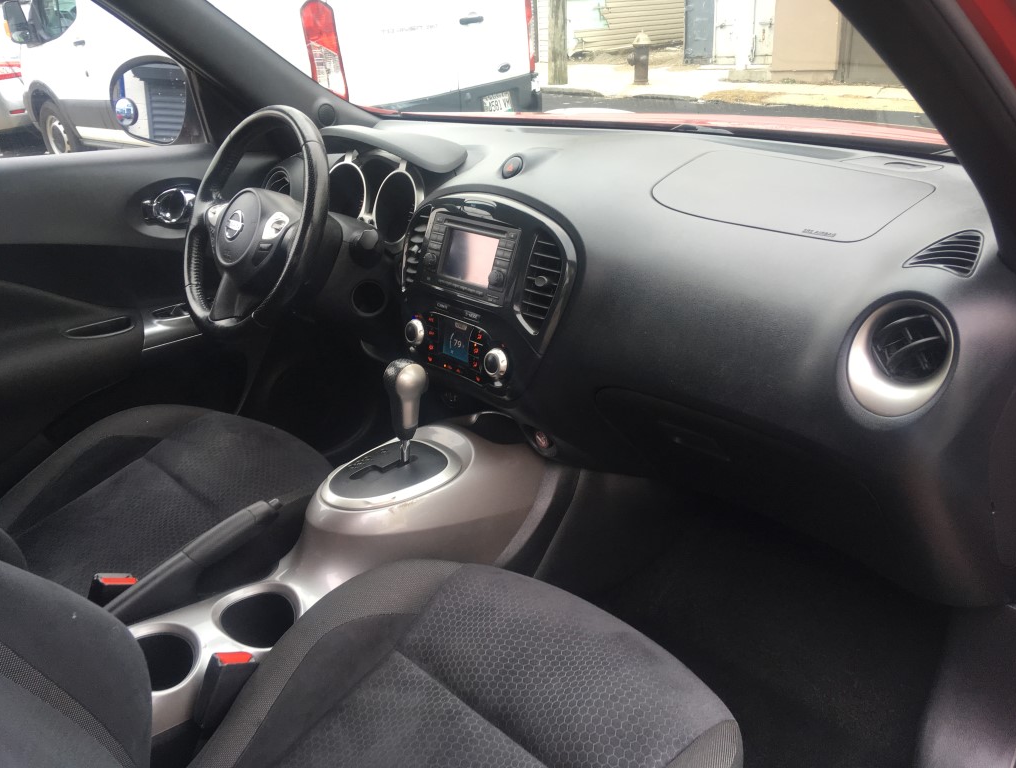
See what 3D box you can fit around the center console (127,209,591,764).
[{"bbox_3d":[-0.256,0.105,1.066,0.350,0.600,0.680,21,30,40],"label":"center console"}]

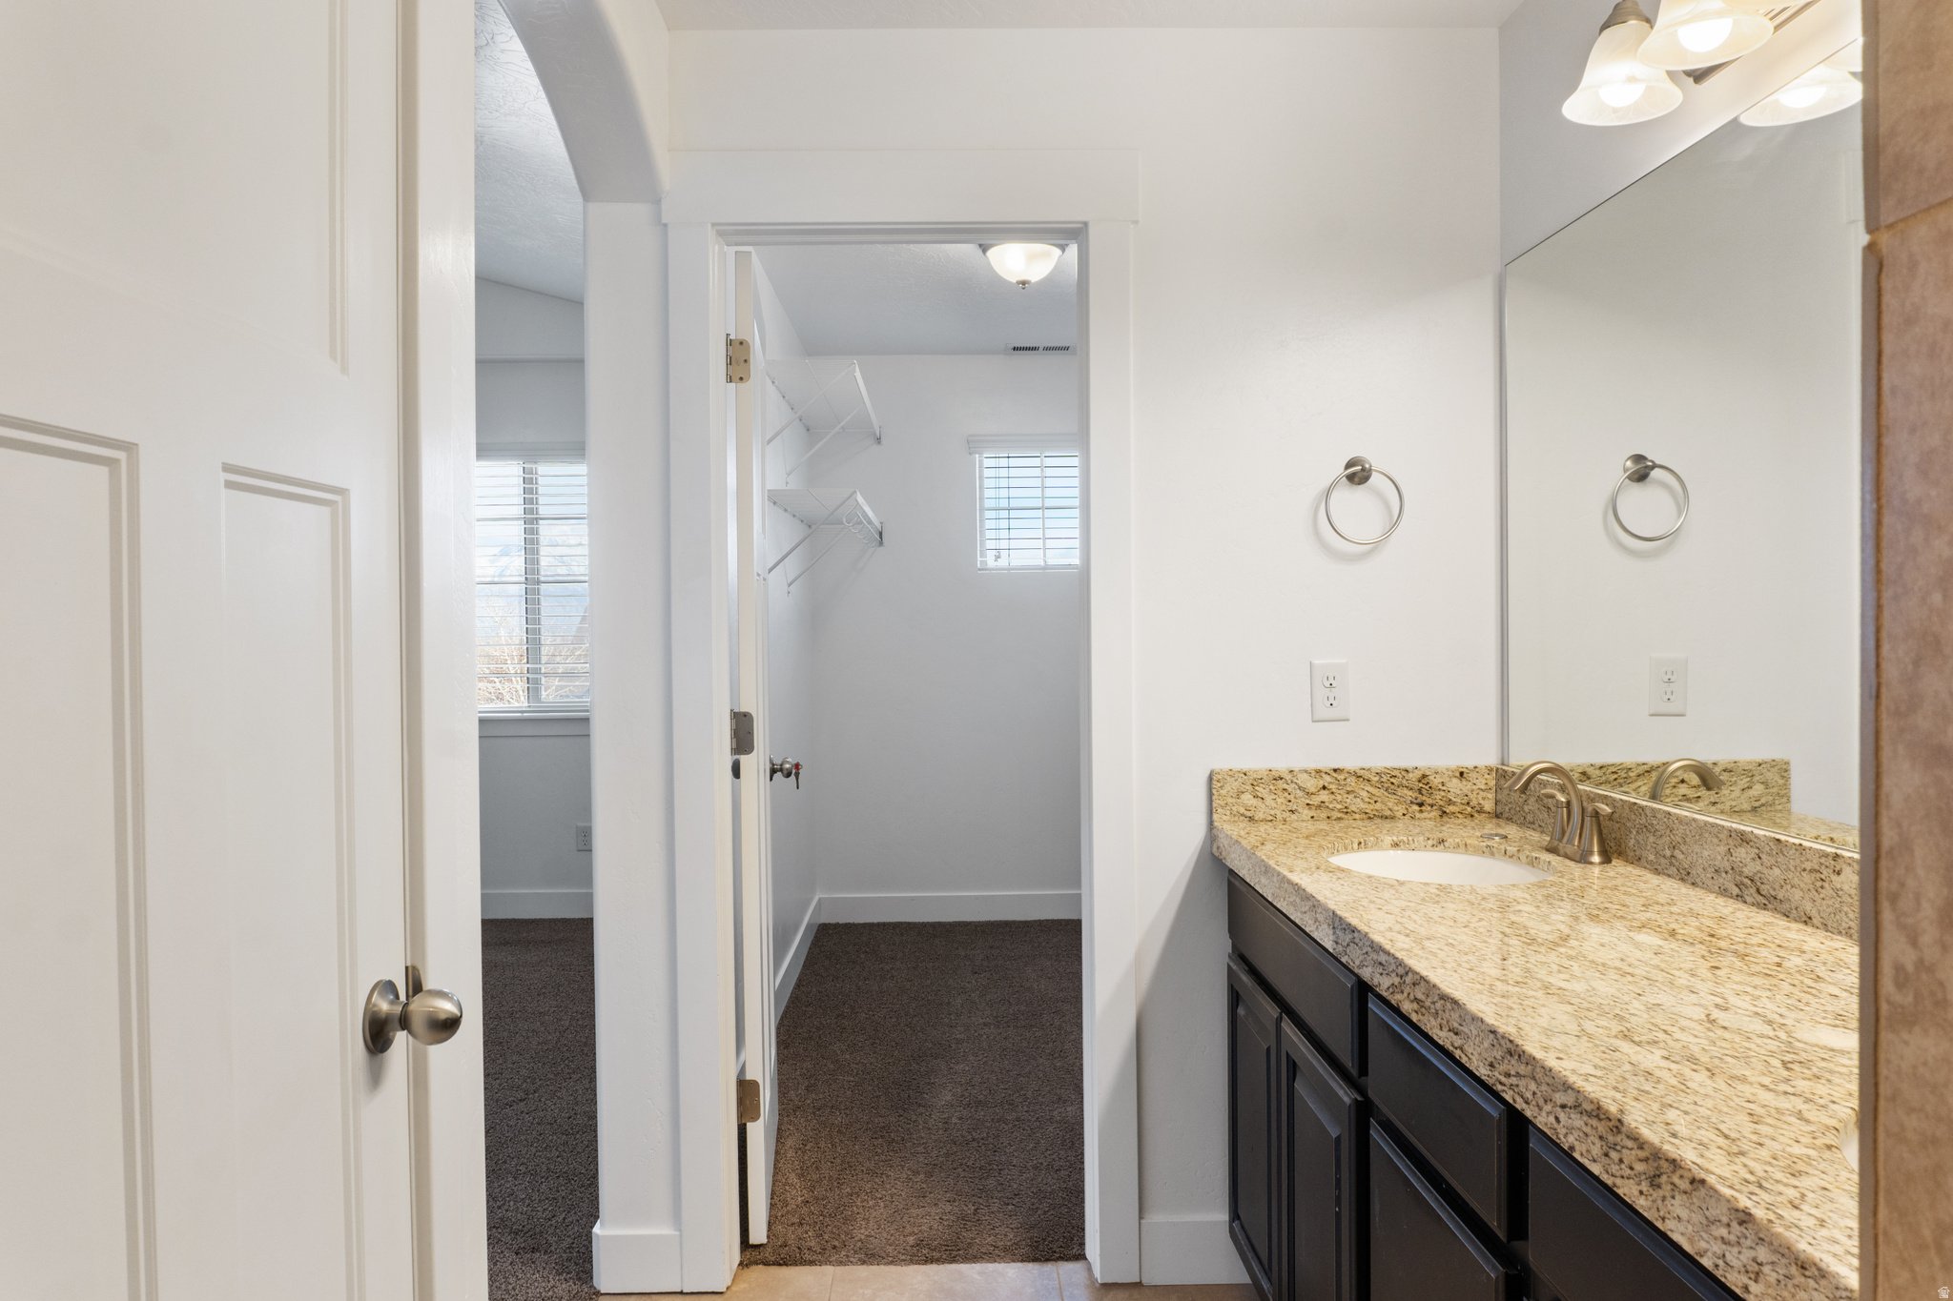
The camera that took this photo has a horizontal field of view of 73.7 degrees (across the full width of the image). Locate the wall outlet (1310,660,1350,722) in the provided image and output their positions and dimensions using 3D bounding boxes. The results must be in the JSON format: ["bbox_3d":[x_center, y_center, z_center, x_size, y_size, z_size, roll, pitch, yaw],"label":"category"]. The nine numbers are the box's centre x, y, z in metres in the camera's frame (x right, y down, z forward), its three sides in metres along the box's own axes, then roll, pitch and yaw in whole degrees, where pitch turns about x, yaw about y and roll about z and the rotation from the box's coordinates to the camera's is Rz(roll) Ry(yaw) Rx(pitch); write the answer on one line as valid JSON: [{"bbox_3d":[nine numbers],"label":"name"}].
[{"bbox_3d":[0.691,0.080,2.537,0.072,0.117,0.008,-1,1,-1],"label":"wall outlet"}]

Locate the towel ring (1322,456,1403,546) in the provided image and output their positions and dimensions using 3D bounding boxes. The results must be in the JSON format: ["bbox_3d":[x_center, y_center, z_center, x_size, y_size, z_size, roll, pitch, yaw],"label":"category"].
[{"bbox_3d":[0.742,-0.288,2.503,0.152,0.174,0.063,-1,1,-1],"label":"towel ring"}]

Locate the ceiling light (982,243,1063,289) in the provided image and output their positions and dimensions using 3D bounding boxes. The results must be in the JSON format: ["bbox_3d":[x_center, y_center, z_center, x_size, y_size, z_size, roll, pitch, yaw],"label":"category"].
[{"bbox_3d":[0.141,-1.160,3.913,0.275,0.150,0.275,-1,1,-1],"label":"ceiling light"}]

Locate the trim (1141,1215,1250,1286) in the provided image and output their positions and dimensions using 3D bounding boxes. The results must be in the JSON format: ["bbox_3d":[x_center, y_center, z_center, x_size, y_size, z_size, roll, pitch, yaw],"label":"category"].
[{"bbox_3d":[0.438,1.175,2.549,0.222,0.129,0.015,-1,1,-1],"label":"trim"}]

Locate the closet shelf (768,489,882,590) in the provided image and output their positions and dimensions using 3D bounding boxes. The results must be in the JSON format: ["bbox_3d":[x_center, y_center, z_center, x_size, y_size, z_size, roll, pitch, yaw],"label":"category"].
[{"bbox_3d":[-0.540,-0.374,4.879,0.303,0.320,1.450,-1,1,-1],"label":"closet shelf"}]

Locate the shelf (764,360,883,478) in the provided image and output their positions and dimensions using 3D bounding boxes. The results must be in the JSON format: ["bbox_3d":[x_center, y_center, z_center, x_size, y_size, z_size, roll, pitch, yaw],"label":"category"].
[{"bbox_3d":[-0.545,-0.782,4.872,0.303,0.323,1.450,-1,1,-1],"label":"shelf"}]

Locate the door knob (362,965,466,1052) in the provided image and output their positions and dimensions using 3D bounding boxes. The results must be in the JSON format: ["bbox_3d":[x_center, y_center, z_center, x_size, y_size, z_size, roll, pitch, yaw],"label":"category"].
[{"bbox_3d":[-0.512,0.338,1.202,0.071,0.068,0.068,-1,1,-1],"label":"door knob"}]

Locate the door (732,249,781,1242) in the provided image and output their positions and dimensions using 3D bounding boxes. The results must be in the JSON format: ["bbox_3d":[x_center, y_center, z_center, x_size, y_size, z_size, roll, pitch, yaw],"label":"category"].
[{"bbox_3d":[-0.502,0.199,3.008,0.036,2.030,0.711,-1,1,-7],"label":"door"}]

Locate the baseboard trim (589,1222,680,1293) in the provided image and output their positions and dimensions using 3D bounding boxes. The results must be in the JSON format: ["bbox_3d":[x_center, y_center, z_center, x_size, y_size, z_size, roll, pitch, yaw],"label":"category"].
[{"bbox_3d":[-0.659,1.189,2.538,0.170,0.123,0.024,-1,1,-1],"label":"baseboard trim"}]

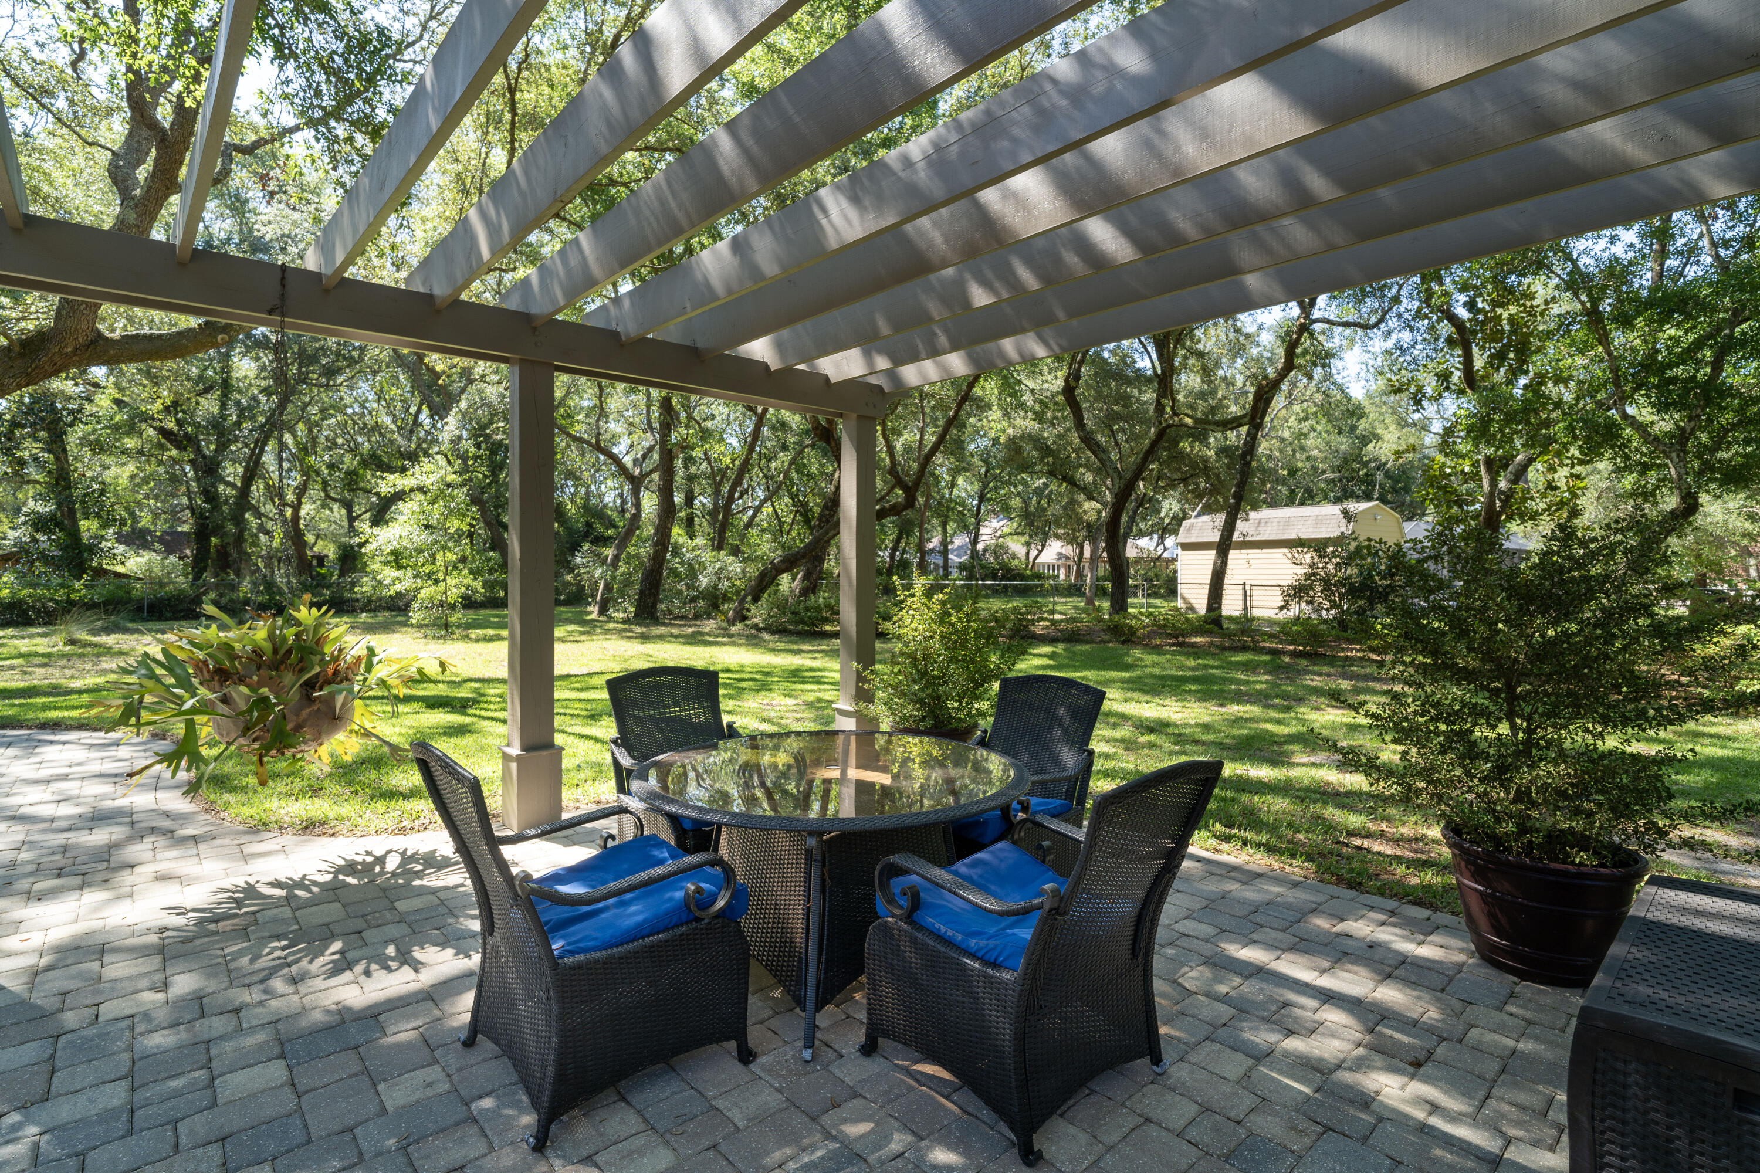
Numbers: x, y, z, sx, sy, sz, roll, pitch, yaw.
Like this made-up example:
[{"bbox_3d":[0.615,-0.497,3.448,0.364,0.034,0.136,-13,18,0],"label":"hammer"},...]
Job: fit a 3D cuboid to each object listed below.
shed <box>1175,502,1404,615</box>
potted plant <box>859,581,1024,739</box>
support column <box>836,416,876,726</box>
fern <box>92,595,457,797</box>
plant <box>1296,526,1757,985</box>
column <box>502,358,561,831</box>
[{"bbox_3d":[14.250,-0.820,27.400,3.900,3.850,5.900,0,0,-36],"label":"shed"},{"bbox_3d":[0.395,0.645,5.100,1.020,1.330,0.980,0,0,0],"label":"potted plant"},{"bbox_3d":[-0.160,0.045,5.690,0.250,2.530,0.250,0,0,-43],"label":"support column"},{"bbox_3d":[-2.650,0.470,3.520,1.200,0.820,1.100,0,0,-37],"label":"fern"},{"bbox_3d":[2.230,0.530,2.800,1.150,1.550,1.080,0,0,0],"label":"plant"},{"bbox_3d":[-1.917,0.050,4.320,0.250,2.520,0.250,0,0,-43],"label":"column"}]

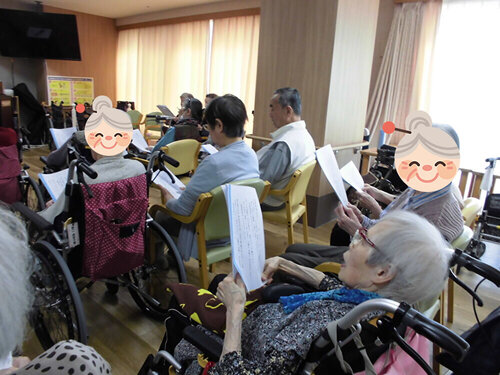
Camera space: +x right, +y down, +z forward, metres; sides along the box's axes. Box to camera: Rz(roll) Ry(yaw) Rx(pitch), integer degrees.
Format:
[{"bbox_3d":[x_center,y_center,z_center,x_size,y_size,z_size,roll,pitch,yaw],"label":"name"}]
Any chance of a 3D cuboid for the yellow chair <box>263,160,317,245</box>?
[{"bbox_3d":[0.179,0.157,2.871,0.550,0.750,0.530,10,16,24],"label":"yellow chair"}]

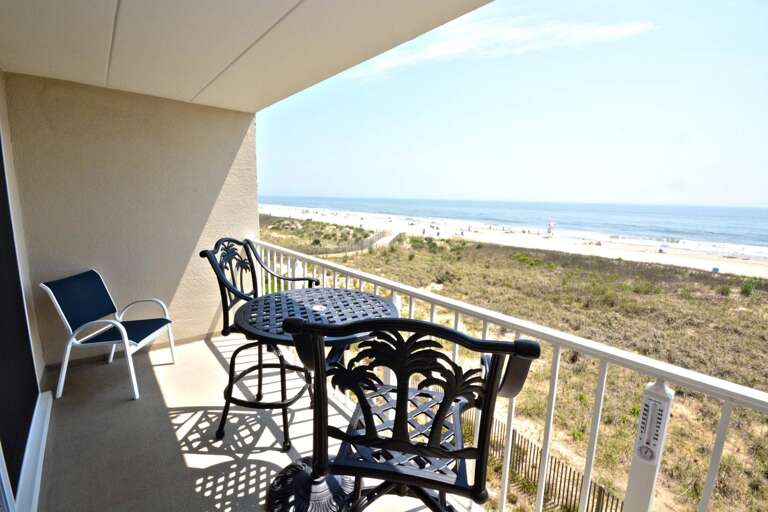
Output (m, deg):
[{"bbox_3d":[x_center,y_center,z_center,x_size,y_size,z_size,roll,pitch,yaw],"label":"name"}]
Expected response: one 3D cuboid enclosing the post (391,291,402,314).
[{"bbox_3d":[0.040,0.705,1.972,0.062,1.000,0.062,-8,13,-41],"label":"post"}]

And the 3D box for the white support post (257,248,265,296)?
[{"bbox_3d":[-1.340,0.407,3.498,0.060,1.000,0.060,-8,13,-41],"label":"white support post"}]

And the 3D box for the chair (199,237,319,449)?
[{"bbox_3d":[-0.797,0.528,2.151,0.550,1.260,0.590,2,10,3],"label":"chair"}]

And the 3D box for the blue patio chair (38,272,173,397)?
[{"bbox_3d":[-2.196,0.607,2.631,0.630,0.880,0.570,1,10,-4],"label":"blue patio chair"}]

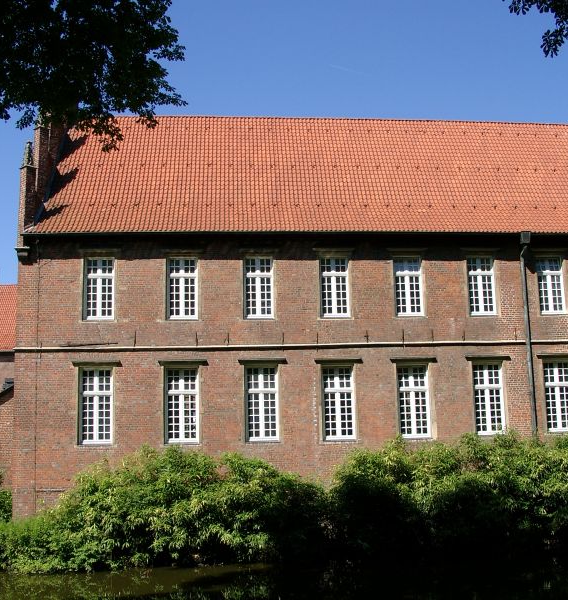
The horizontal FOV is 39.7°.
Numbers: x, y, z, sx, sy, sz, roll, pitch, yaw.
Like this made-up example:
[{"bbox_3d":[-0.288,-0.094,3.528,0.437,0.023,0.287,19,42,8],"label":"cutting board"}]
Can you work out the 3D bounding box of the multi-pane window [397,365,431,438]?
[{"bbox_3d":[4.790,3.748,29.099,1.134,2.722,0.180,-1,-9,-6],"label":"multi-pane window"}]

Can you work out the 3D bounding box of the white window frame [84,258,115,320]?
[{"bbox_3d":[-6.678,-0.386,28.469,1.060,2.280,0.180,-1,-9,-6],"label":"white window frame"}]

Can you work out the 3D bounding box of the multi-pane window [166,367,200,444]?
[{"bbox_3d":[-3.858,4.001,29.816,1.233,2.838,0.200,-1,-9,-6],"label":"multi-pane window"}]

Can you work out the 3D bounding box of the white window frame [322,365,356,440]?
[{"bbox_3d":[2.028,3.745,28.790,1.134,2.722,0.180,-1,-9,-6],"label":"white window frame"}]

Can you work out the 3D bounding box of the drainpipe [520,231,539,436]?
[{"bbox_3d":[9.311,1.860,29.581,0.350,9.063,0.400,-1,-9,-6],"label":"drainpipe"}]

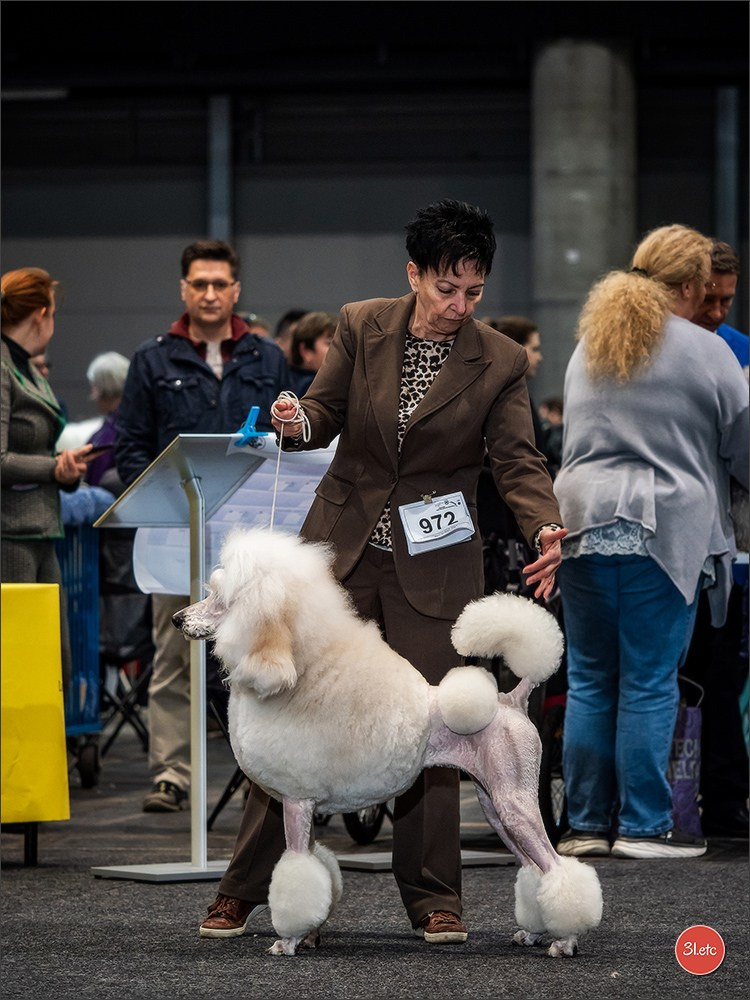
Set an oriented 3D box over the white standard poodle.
[{"bbox_3d":[0.026,0.497,9.500,0.900,0.880,0.350,0,0,0],"label":"white standard poodle"}]

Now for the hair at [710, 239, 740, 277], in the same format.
[{"bbox_3d":[0.948,-0.663,12.900,0.180,0.160,0.210,0,0,30],"label":"hair"}]

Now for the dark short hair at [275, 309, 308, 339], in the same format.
[{"bbox_3d":[-0.297,-0.661,17.500,0.170,0.160,0.200,0,0,-33],"label":"dark short hair"}]

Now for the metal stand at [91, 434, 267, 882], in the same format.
[{"bbox_3d":[-0.459,0.392,11.450,0.420,1.110,0.390,0,0,-35],"label":"metal stand"}]

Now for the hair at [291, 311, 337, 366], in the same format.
[{"bbox_3d":[-0.205,-0.566,16.000,0.210,0.190,0.180,0,0,37],"label":"hair"}]

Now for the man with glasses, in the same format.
[{"bbox_3d":[-0.532,0.079,14.150,0.540,1.780,0.360,0,0,-2],"label":"man with glasses"}]

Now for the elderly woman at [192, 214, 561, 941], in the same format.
[{"bbox_3d":[0.014,0.153,9.750,0.780,1.590,0.500,0,0,-3],"label":"elderly woman"}]

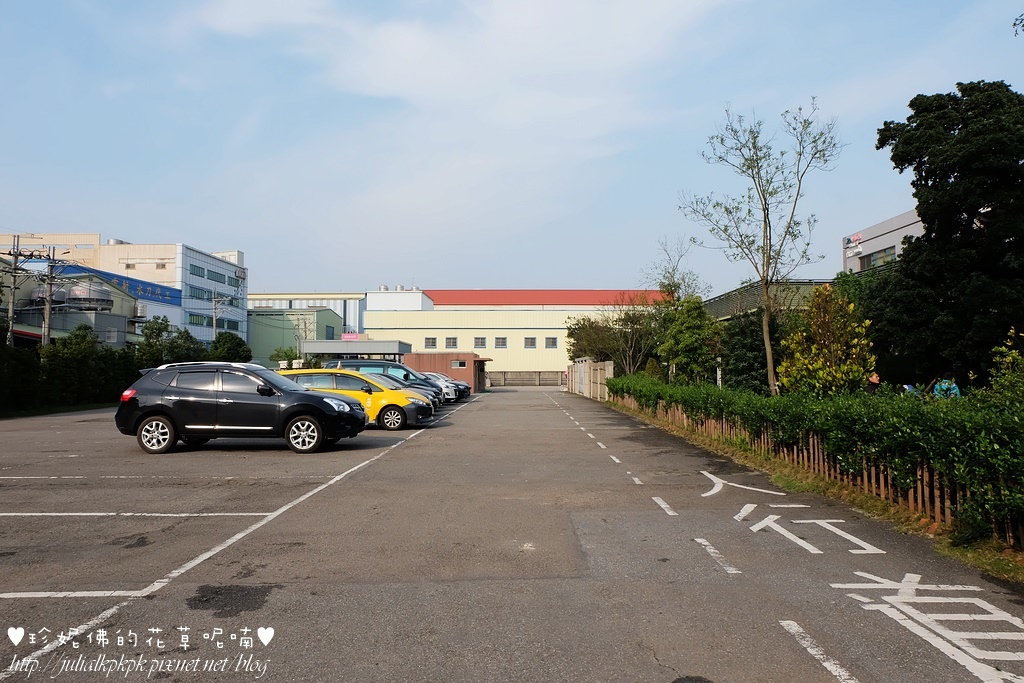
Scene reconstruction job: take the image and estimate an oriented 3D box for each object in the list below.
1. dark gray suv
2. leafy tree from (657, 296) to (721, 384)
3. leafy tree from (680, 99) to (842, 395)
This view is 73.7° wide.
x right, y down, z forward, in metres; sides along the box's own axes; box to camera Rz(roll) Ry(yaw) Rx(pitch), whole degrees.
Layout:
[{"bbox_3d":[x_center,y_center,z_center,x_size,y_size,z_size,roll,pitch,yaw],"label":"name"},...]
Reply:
[{"bbox_3d":[-5.150,1.244,13.277,4.650,1.670,1.800,0,-3,1],"label":"dark gray suv"},{"bbox_3d":[6.600,0.474,25.505,2.390,4.330,2.390,0,-3,1],"label":"leafy tree"},{"bbox_3d":[5.817,-1.766,15.898,3.750,7.920,3.500,0,-3,1],"label":"leafy tree"}]

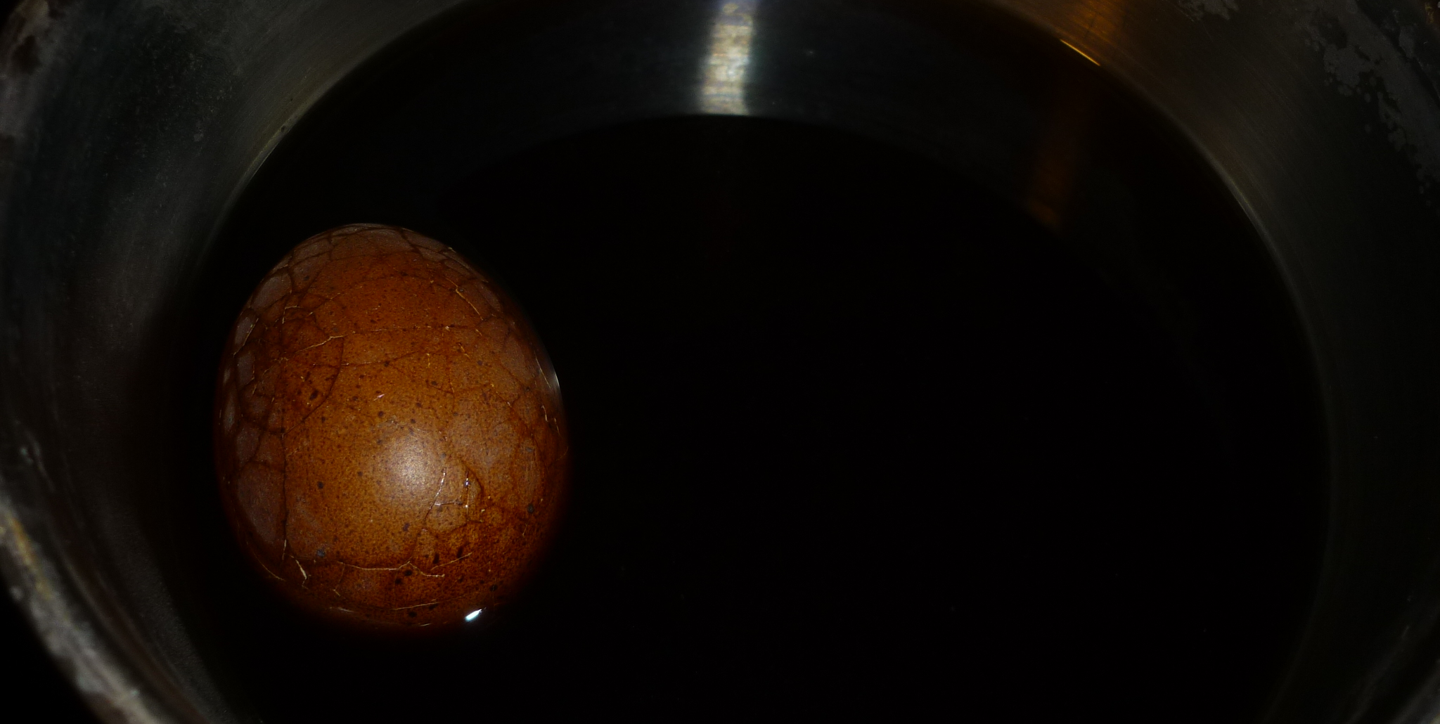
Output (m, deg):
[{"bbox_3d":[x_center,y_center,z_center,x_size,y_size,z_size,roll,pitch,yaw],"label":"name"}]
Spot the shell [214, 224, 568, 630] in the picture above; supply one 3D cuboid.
[{"bbox_3d":[-0.042,0.008,0.177,0.044,0.044,0.056,-16,65,-12],"label":"shell"}]

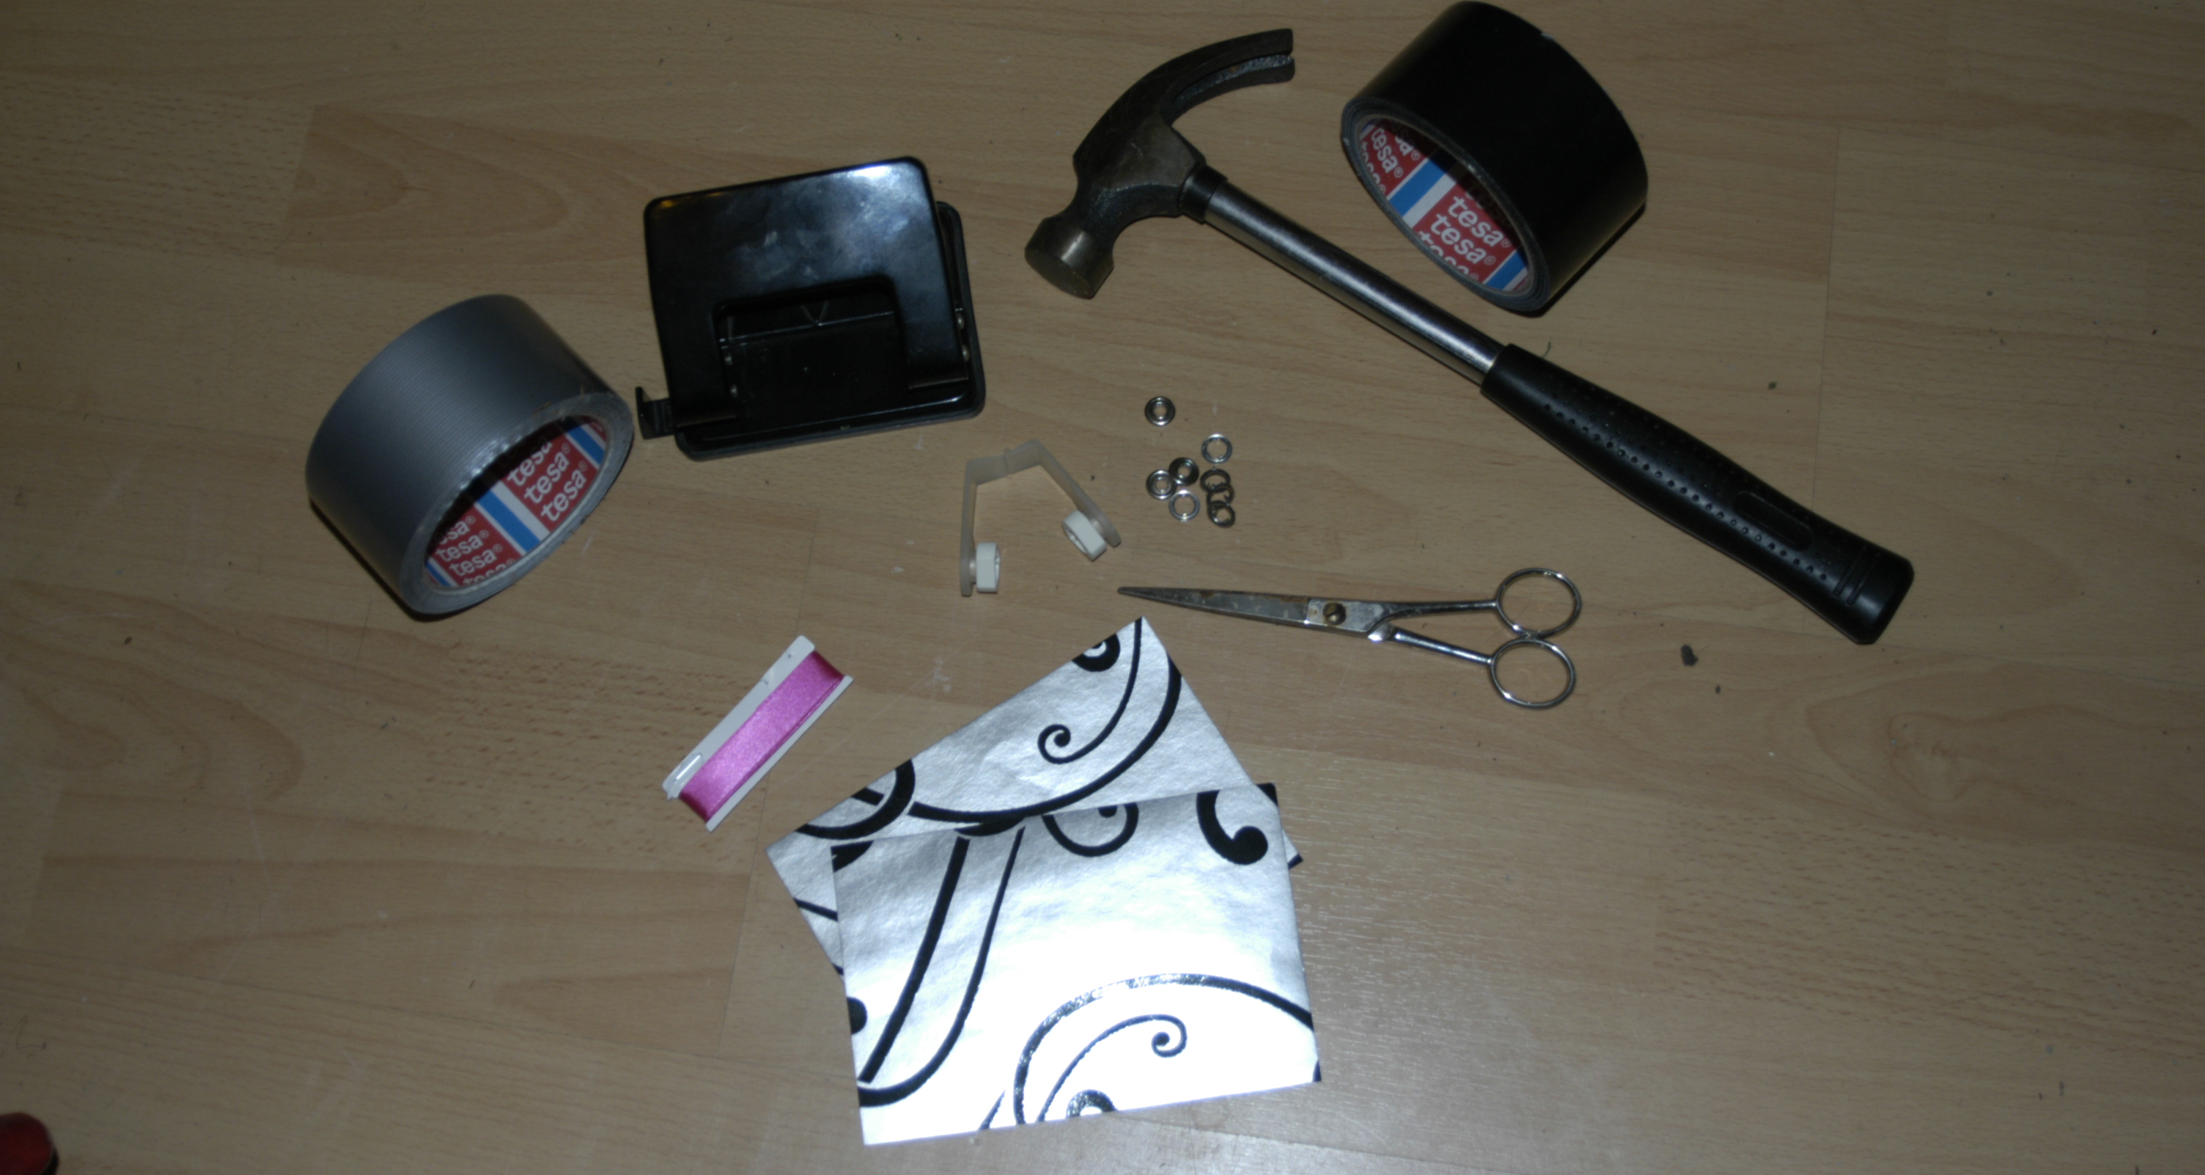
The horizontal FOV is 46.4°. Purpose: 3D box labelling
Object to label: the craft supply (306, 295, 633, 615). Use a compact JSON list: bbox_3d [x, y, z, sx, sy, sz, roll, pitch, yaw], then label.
[{"bbox_3d":[-0.213,-0.044,0.870,0.099,0.099,0.049,-44,76,-9],"label":"craft supply"}]

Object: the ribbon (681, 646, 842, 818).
[{"bbox_3d":[-0.116,0.051,0.880,0.014,0.010,0.068,40,80,13],"label":"ribbon"}]

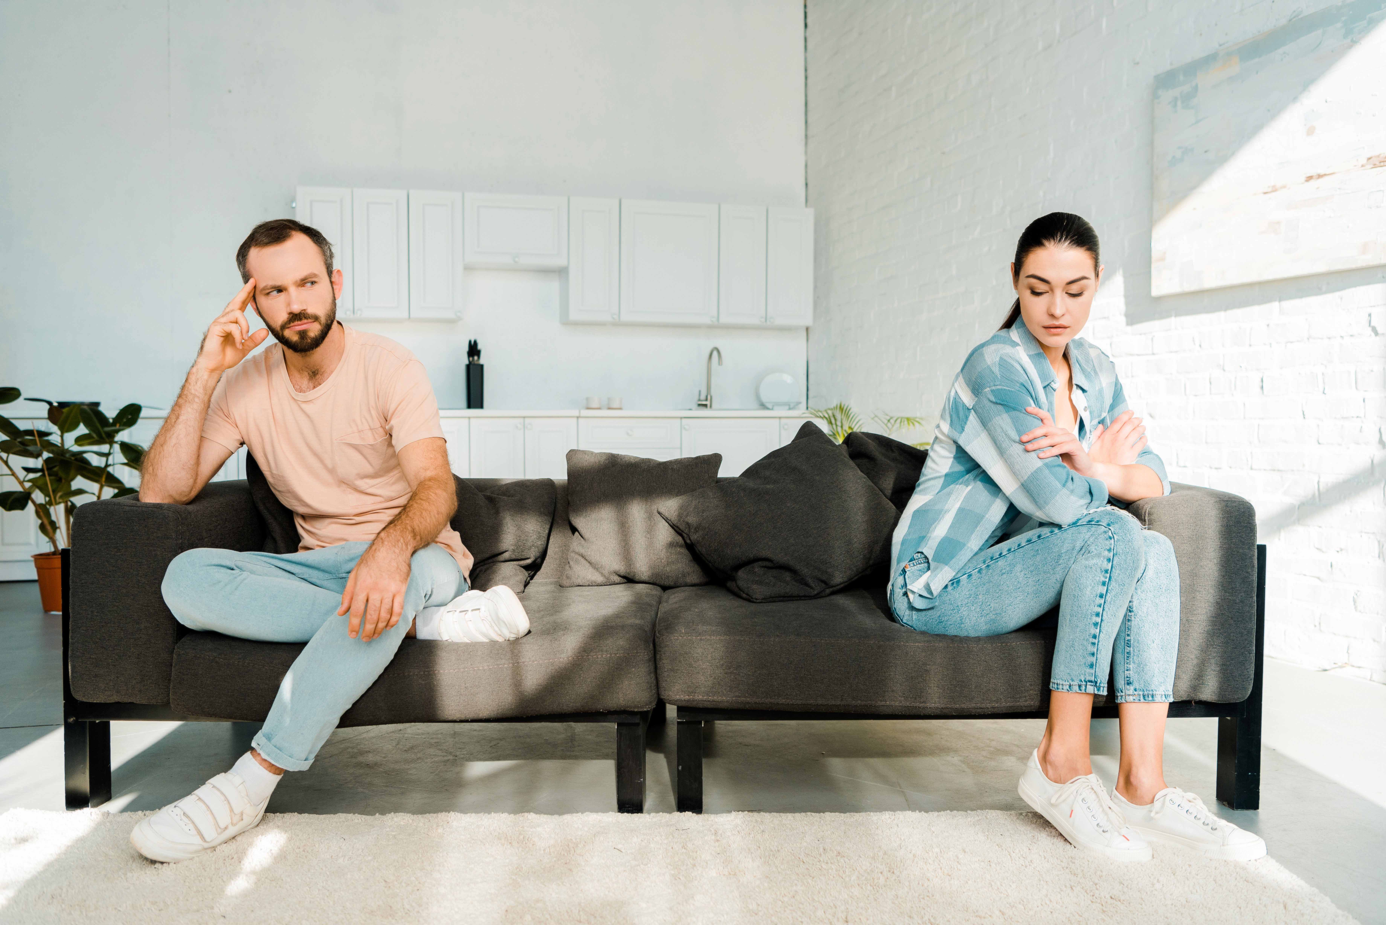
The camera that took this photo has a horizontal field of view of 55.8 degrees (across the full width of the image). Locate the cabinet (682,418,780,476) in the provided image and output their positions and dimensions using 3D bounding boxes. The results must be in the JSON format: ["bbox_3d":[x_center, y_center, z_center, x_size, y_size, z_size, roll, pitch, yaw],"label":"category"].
[{"bbox_3d":[0.148,0.135,7.735,0.591,0.788,0.552,-1,2,-15],"label":"cabinet"}]

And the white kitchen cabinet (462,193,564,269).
[{"bbox_3d":[-1.028,-1.309,7.490,0.591,0.384,0.305,-1,2,-15],"label":"white kitchen cabinet"}]

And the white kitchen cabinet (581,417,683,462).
[{"bbox_3d":[-0.421,0.141,7.578,0.591,0.788,0.552,-1,2,-15],"label":"white kitchen cabinet"}]

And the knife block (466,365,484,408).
[{"bbox_3d":[-1.237,-0.412,7.399,0.085,0.255,0.125,-1,2,-15],"label":"knife block"}]

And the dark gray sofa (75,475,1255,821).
[{"bbox_3d":[-0.060,0.362,3.031,2.360,0.625,0.940,0,2,0],"label":"dark gray sofa"}]

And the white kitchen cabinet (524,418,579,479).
[{"bbox_3d":[-0.849,0.144,7.460,0.295,0.788,0.552,-1,2,-15],"label":"white kitchen cabinet"}]

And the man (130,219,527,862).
[{"bbox_3d":[-0.745,0.083,2.682,0.830,1.200,0.820,0,2,0],"label":"man"}]

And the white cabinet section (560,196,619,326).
[{"bbox_3d":[-0.609,-1.172,7.705,0.303,0.709,0.300,-1,2,-17],"label":"white cabinet section"}]

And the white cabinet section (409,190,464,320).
[{"bbox_3d":[-1.473,-1.160,7.447,0.301,0.709,0.300,-1,2,-17],"label":"white cabinet section"}]

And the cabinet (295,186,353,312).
[{"bbox_3d":[-2.025,-1.144,7.220,0.295,0.697,0.305,-1,2,-15],"label":"cabinet"}]

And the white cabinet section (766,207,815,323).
[{"bbox_3d":[0.547,-1.187,8.051,0.297,0.709,0.300,-1,2,-17],"label":"white cabinet section"}]

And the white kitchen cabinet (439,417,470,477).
[{"bbox_3d":[-1.418,0.150,7.303,0.295,0.788,0.552,-1,2,-15],"label":"white kitchen cabinet"}]

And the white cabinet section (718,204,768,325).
[{"bbox_3d":[0.258,-1.183,7.964,0.307,0.709,0.300,-1,2,-17],"label":"white cabinet section"}]

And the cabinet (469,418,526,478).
[{"bbox_3d":[-1.133,0.147,7.381,0.295,0.788,0.552,-1,2,-15],"label":"cabinet"}]

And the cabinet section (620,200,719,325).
[{"bbox_3d":[-0.176,-1.177,7.834,0.601,0.709,0.300,-1,2,-17],"label":"cabinet section"}]

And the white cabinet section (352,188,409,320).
[{"bbox_3d":[-1.760,-1.156,7.361,0.299,0.709,0.300,-1,2,-17],"label":"white cabinet section"}]

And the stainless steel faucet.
[{"bbox_3d":[0.097,-0.490,7.789,0.125,0.385,0.210,-1,2,-27],"label":"stainless steel faucet"}]

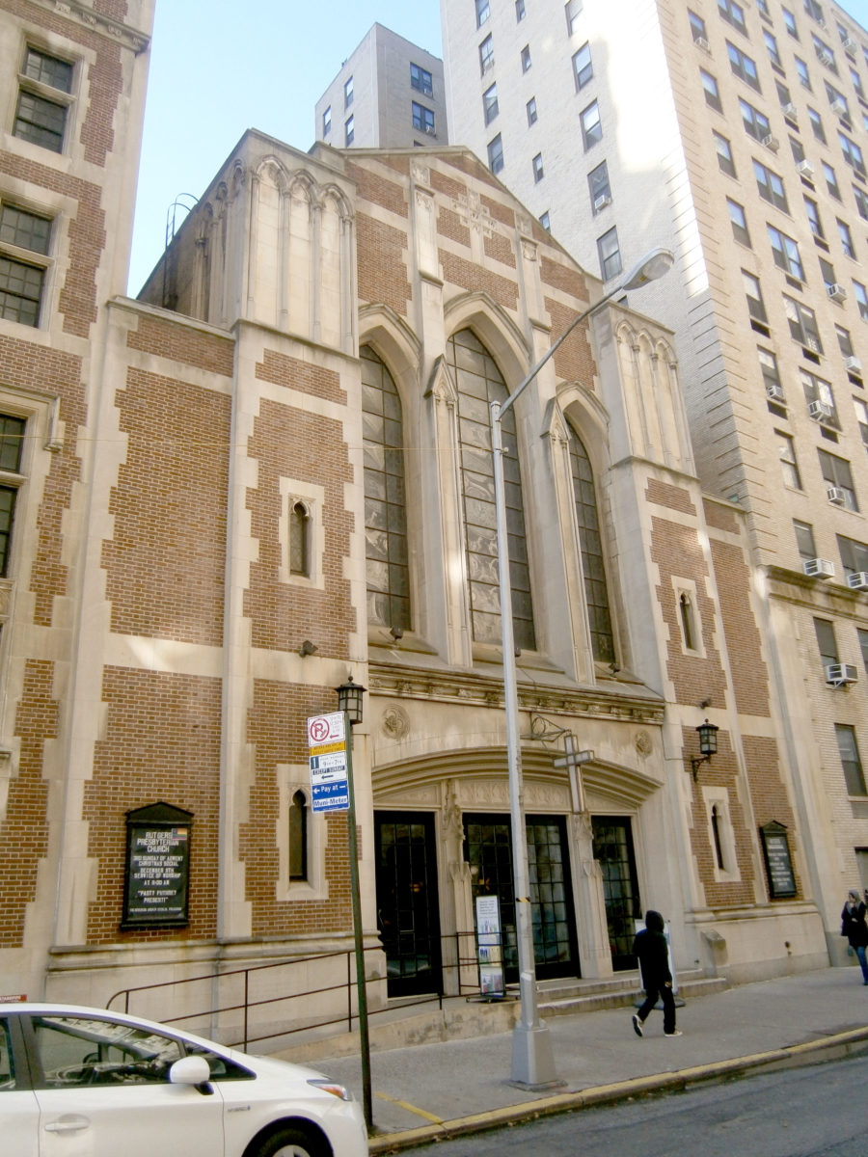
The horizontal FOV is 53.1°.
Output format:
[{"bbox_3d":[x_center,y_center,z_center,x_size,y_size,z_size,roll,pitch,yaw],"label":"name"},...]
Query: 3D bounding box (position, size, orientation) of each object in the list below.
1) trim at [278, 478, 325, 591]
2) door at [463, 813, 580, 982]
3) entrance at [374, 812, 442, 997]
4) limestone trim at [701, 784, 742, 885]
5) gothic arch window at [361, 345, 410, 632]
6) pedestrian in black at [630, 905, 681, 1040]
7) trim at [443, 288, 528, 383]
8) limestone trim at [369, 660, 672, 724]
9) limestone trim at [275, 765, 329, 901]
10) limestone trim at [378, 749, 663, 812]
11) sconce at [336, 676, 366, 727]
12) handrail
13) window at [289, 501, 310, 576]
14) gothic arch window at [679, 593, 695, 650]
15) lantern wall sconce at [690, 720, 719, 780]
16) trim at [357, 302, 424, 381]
[{"bbox_3d":[-2.401,-0.769,15.461,0.884,2.013,0.300,11,-25,-34],"label":"trim"},{"bbox_3d":[1.648,6.033,16.535,2.730,3.000,0.150,11,-24,-33],"label":"door"},{"bbox_3d":[-0.478,5.604,15.119,1.370,2.980,0.150,11,-24,-33],"label":"entrance"},{"bbox_3d":[6.225,5.609,19.053,0.870,2.020,0.300,11,-24,-33],"label":"limestone trim"},{"bbox_3d":[-1.323,-2.124,18.099,1.720,6.453,0.250,11,-24,-33],"label":"gothic arch window"},{"bbox_3d":[3.067,5.482,12.088,0.660,1.630,0.500,11,-25,-34],"label":"pedestrian in black"},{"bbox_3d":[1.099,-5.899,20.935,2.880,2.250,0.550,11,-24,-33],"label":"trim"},{"bbox_3d":[1.949,2.439,17.536,7.859,0.608,0.240,11,-25,-34],"label":"limestone trim"},{"bbox_3d":[-2.129,3.999,13.715,0.883,2.023,0.300,11,-25,-34],"label":"limestone trim"},{"bbox_3d":[1.840,3.958,17.240,7.366,1.075,0.520,11,-25,-34],"label":"limestone trim"},{"bbox_3d":[-1.403,2.252,14.093,0.480,1.300,0.740,11,-24,-33],"label":"sconce"},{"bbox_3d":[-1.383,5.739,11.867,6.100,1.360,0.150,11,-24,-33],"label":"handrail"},{"bbox_3d":[-2.417,-0.704,15.489,0.370,1.449,0.160,11,-25,-34],"label":"window"},{"bbox_3d":[6.132,1.030,21.308,0.370,1.449,0.160,11,-25,-34],"label":"gothic arch window"},{"bbox_3d":[5.919,3.715,18.974,0.480,1.310,0.740,11,-24,-33],"label":"lantern wall sconce"},{"bbox_3d":[-1.160,-5.346,19.107,1.958,1.359,0.480,11,-25,-34],"label":"trim"}]

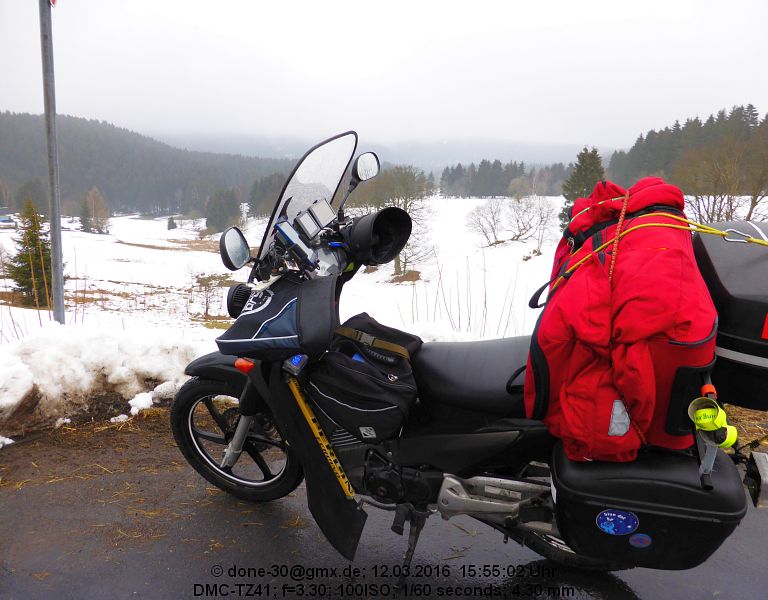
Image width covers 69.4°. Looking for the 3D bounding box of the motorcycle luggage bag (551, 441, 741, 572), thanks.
[{"bbox_3d":[0.615,0.476,1.355,0.385,0.275,0.200,5,25,16],"label":"motorcycle luggage bag"}]

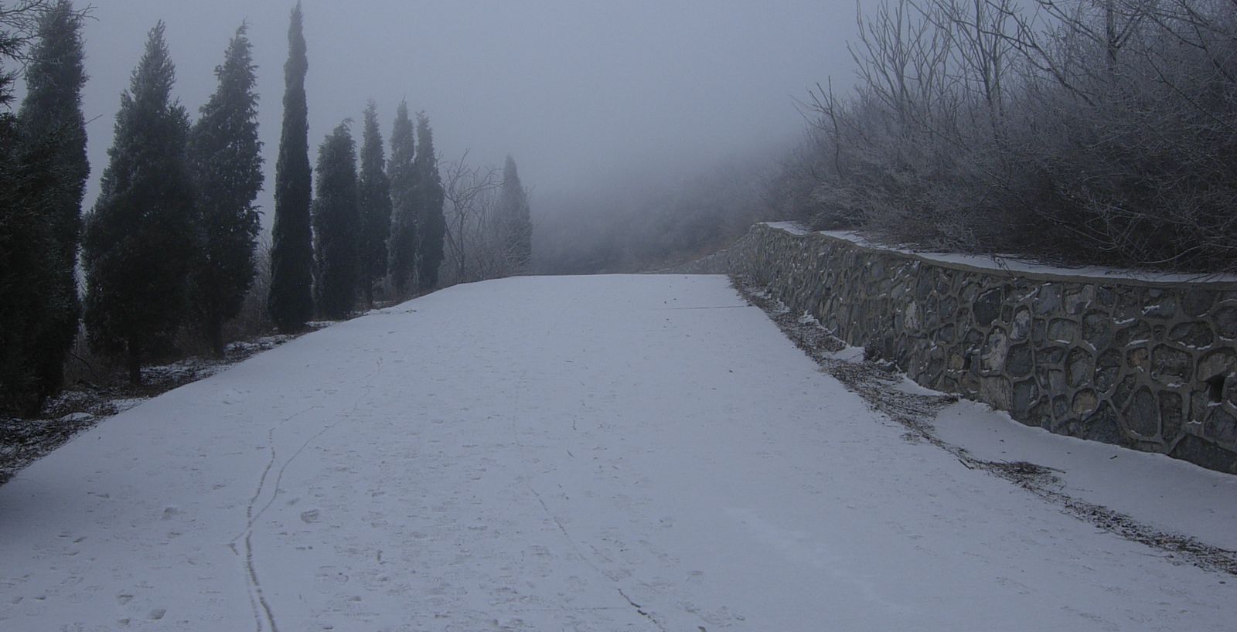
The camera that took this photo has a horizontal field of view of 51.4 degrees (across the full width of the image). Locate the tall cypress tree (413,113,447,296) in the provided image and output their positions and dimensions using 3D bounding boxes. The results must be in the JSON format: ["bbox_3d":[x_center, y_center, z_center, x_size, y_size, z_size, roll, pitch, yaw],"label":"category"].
[{"bbox_3d":[-3.362,-2.021,22.800,0.640,3.250,0.640,0,2,0],"label":"tall cypress tree"}]

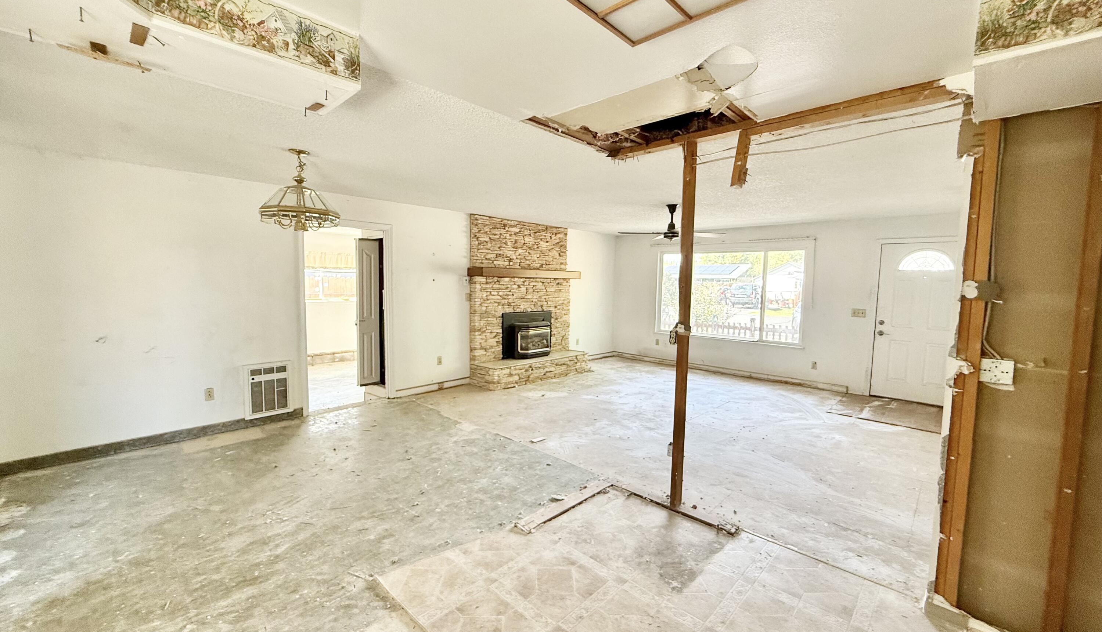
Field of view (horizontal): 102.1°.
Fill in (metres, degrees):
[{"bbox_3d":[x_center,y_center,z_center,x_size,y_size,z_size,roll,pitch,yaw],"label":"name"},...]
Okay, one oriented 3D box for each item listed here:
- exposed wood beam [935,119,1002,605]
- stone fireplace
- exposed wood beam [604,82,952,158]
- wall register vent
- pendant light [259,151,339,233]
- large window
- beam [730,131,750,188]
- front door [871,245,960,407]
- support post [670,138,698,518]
[{"bbox_3d":[1.860,0.204,1.993,0.078,2.243,0.090,5,6,42],"label":"exposed wood beam"},{"bbox_3d":[-0.240,-0.252,6.890,0.538,2.401,2.153,5,6,42],"label":"stone fireplace"},{"bbox_3d":[1.129,-1.070,2.583,1.831,0.072,0.090,5,6,42],"label":"exposed wood beam"},{"bbox_3d":[-2.841,0.745,4.495,0.033,0.543,0.423,5,6,42],"label":"wall register vent"},{"bbox_3d":[-1.836,-0.909,3.263,0.520,0.574,0.520,5,6,42],"label":"pendant light"},{"bbox_3d":[2.864,-0.376,7.364,2.426,1.474,0.090,5,6,42],"label":"large window"},{"bbox_3d":[1.115,-0.910,2.606,0.038,0.329,0.090,14,12,41],"label":"beam"},{"bbox_3d":[4.714,0.095,5.690,0.913,2.039,0.052,5,6,42],"label":"front door"},{"bbox_3d":[0.866,0.090,2.899,0.037,2.368,0.090,5,6,42],"label":"support post"}]

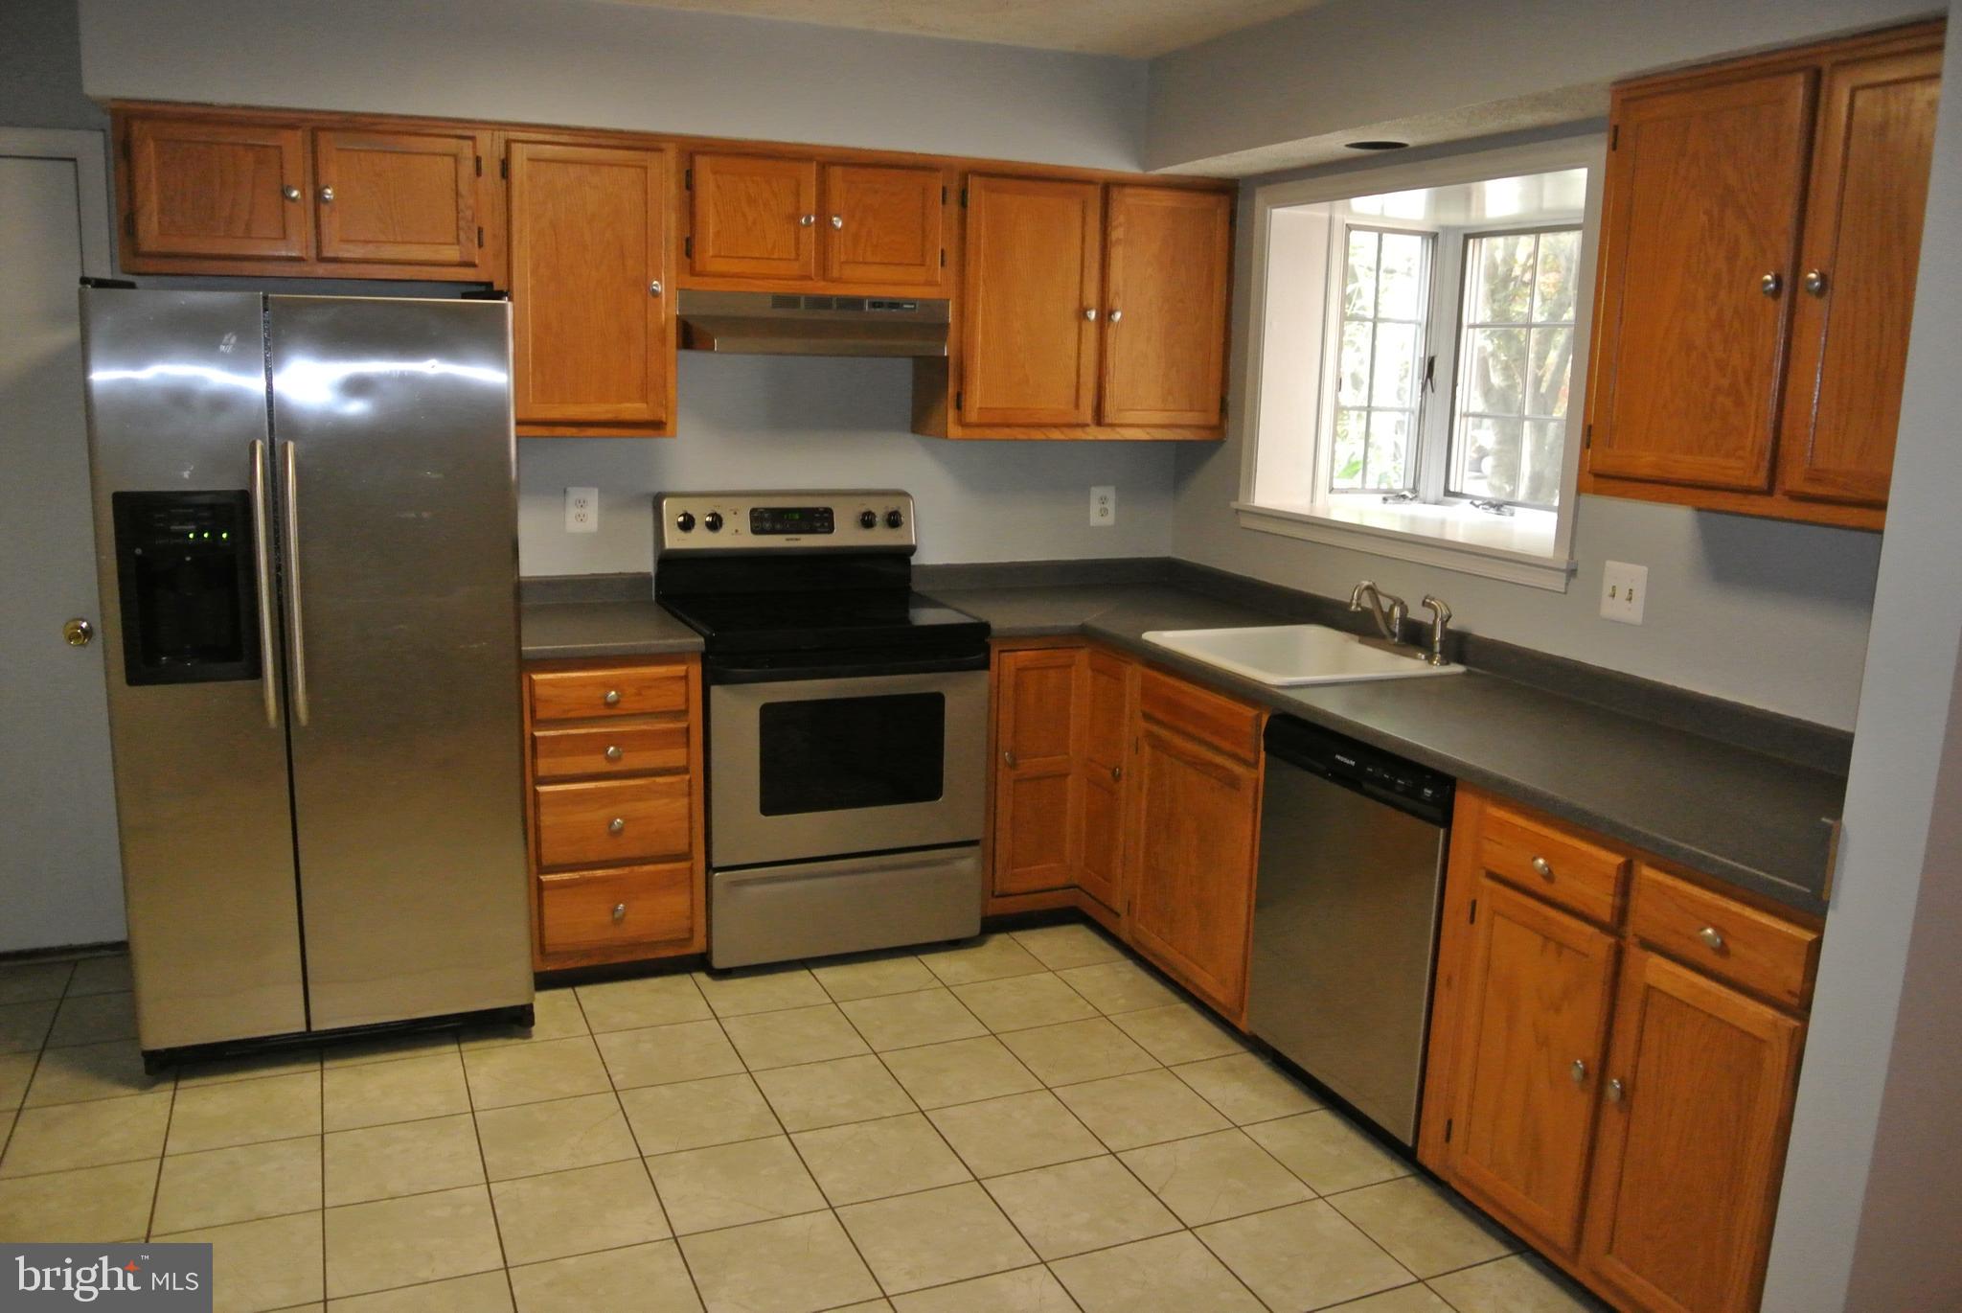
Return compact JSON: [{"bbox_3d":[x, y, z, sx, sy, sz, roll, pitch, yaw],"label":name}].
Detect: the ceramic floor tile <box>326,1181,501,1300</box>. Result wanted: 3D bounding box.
[{"bbox_3d":[-1.030,1.058,2.661,0.301,0.010,0.301,-3,12,-23],"label":"ceramic floor tile"}]

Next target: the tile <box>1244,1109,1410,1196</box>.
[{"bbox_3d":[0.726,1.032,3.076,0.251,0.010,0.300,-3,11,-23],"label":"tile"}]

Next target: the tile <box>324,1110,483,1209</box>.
[{"bbox_3d":[-1.151,1.006,2.937,0.301,0.010,0.301,-3,12,-23],"label":"tile"}]

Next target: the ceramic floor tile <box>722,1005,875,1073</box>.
[{"bbox_3d":[-0.444,0.922,3.565,0.301,0.010,0.301,-3,12,-23],"label":"ceramic floor tile"}]

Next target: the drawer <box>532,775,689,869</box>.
[{"bbox_3d":[-0.993,0.370,3.864,0.368,0.208,0.450,-3,12,-23],"label":"drawer"}]

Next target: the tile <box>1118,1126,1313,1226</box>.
[{"bbox_3d":[0.474,1.055,2.975,0.301,0.010,0.301,-3,12,-23],"label":"tile"}]

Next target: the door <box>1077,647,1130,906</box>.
[{"bbox_3d":[0.322,0.338,4.004,0.025,0.692,0.275,-3,11,-23],"label":"door"}]

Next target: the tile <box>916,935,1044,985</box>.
[{"bbox_3d":[-0.007,0.837,4.062,0.300,0.010,0.300,-3,11,-23],"label":"tile"}]

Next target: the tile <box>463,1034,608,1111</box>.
[{"bbox_3d":[-0.995,0.940,3.306,0.302,0.012,0.302,-3,11,-23],"label":"tile"}]

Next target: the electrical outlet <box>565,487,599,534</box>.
[{"bbox_3d":[-1.110,-0.409,4.114,0.083,0.123,0.010,-3,11,-23],"label":"electrical outlet"}]

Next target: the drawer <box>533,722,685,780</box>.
[{"bbox_3d":[-0.903,0.232,3.630,0.383,0.115,0.050,-3,11,-23],"label":"drawer"}]

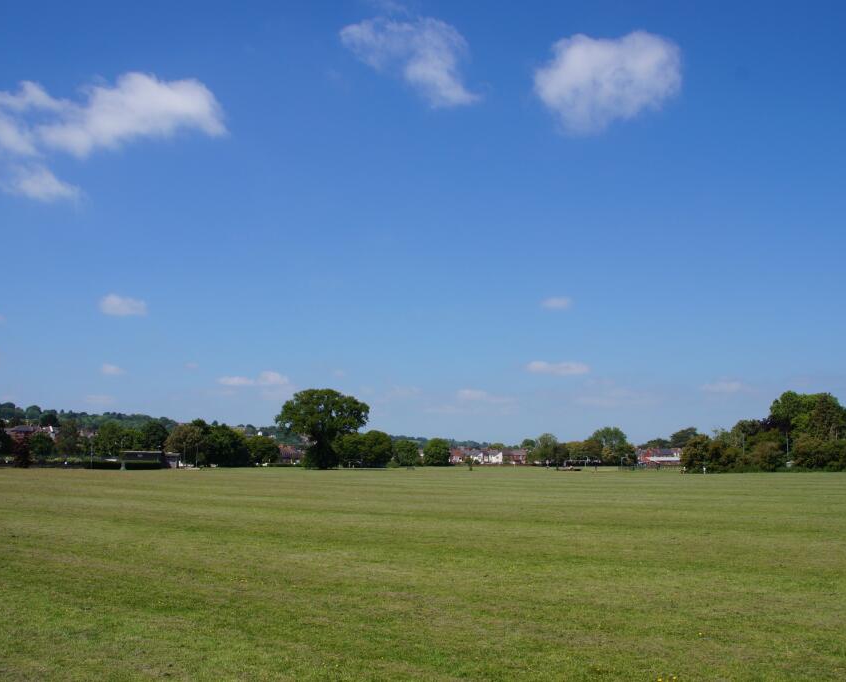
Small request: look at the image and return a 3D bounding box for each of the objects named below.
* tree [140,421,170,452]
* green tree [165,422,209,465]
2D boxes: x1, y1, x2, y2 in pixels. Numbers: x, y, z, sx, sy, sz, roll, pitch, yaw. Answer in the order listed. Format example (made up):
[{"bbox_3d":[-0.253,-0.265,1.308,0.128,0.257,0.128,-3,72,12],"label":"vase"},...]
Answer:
[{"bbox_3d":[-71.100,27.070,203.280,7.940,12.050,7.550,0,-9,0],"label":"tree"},{"bbox_3d":[-69.020,30.190,225.000,12.640,12.570,12.010,3,-10,-17],"label":"green tree"}]

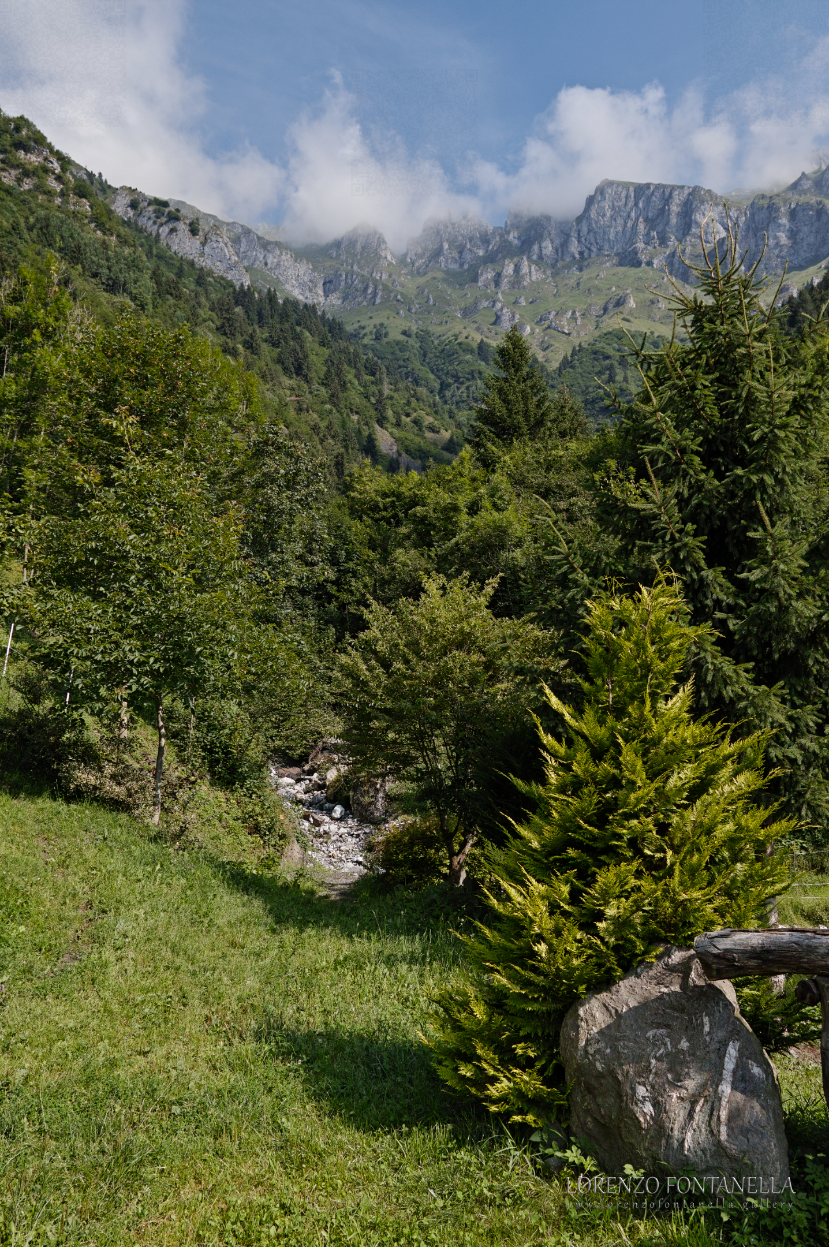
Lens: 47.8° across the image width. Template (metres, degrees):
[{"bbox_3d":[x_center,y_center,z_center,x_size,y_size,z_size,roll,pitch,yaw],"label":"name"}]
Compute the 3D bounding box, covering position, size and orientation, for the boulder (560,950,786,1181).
[{"bbox_3d":[0.995,1.684,3.600,0.880,0.837,0.660,2,-11,-8],"label":"boulder"}]

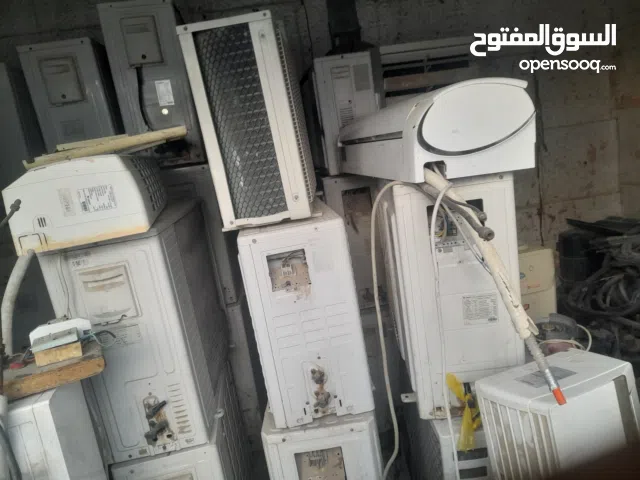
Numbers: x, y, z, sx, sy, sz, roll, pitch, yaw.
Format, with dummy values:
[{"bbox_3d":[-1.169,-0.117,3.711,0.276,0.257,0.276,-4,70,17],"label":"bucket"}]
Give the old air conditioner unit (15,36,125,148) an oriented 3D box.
[{"bbox_3d":[-1.178,-0.662,2.439,0.295,0.560,0.790,-11,13,-8],"label":"old air conditioner unit"}]

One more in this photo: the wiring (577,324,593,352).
[{"bbox_3d":[0.744,0.276,1.300,0.045,0.083,0.050,-10,13,-2],"label":"wiring"}]

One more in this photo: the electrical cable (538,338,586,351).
[{"bbox_3d":[0.682,0.297,1.300,0.135,0.040,0.060,-10,13,-2],"label":"electrical cable"}]

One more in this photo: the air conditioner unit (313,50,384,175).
[{"bbox_3d":[0.086,-0.688,2.617,0.275,0.545,0.770,-11,13,-7],"label":"air conditioner unit"}]

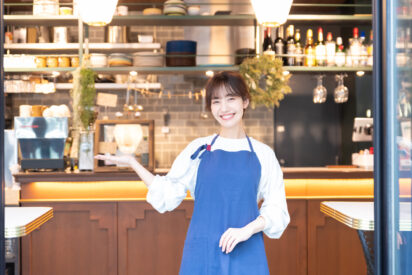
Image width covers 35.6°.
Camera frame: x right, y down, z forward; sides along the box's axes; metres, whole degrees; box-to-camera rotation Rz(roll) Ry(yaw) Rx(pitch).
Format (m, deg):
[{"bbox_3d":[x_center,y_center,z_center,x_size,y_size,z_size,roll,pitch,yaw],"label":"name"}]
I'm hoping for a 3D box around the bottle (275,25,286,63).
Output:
[{"bbox_3d":[0.568,-0.699,4.889,0.074,0.322,0.074,0,1,-2],"label":"bottle"}]

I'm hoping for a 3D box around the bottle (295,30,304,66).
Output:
[{"bbox_3d":[0.711,-0.682,4.894,0.067,0.287,0.067,0,1,-2],"label":"bottle"}]

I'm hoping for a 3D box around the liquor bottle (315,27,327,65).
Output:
[{"bbox_3d":[0.878,-0.692,4.901,0.074,0.304,0.074,0,1,-2],"label":"liquor bottle"}]

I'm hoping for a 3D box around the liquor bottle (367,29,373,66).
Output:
[{"bbox_3d":[1.269,-0.683,4.917,0.070,0.283,0.070,0,1,-2],"label":"liquor bottle"}]

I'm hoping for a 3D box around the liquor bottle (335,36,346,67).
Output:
[{"bbox_3d":[1.030,-0.654,4.907,0.075,0.228,0.075,0,1,-2],"label":"liquor bottle"}]

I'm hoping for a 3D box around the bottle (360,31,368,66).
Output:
[{"bbox_3d":[1.221,-0.682,4.944,0.069,0.275,0.069,0,1,-2],"label":"bottle"}]

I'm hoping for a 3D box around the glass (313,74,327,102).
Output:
[{"bbox_3d":[0.861,-0.369,4.850,0.096,0.216,0.096,0,1,-2],"label":"glass"}]

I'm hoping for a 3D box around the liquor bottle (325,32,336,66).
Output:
[{"bbox_3d":[0.954,-0.671,4.904,0.074,0.262,0.074,0,1,-2],"label":"liquor bottle"}]

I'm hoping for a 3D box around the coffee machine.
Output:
[{"bbox_3d":[-1.155,0.044,4.700,0.373,0.383,0.460,0,1,-2],"label":"coffee machine"}]

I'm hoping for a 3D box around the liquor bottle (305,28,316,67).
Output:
[{"bbox_3d":[0.798,-0.684,4.898,0.077,0.290,0.077,0,1,-2],"label":"liquor bottle"}]

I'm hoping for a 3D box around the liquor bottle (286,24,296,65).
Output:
[{"bbox_3d":[0.654,-0.698,4.892,0.070,0.319,0.070,0,1,-2],"label":"liquor bottle"}]

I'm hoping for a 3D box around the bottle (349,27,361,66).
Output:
[{"bbox_3d":[1.145,-0.692,4.912,0.080,0.302,0.080,0,1,-2],"label":"bottle"}]

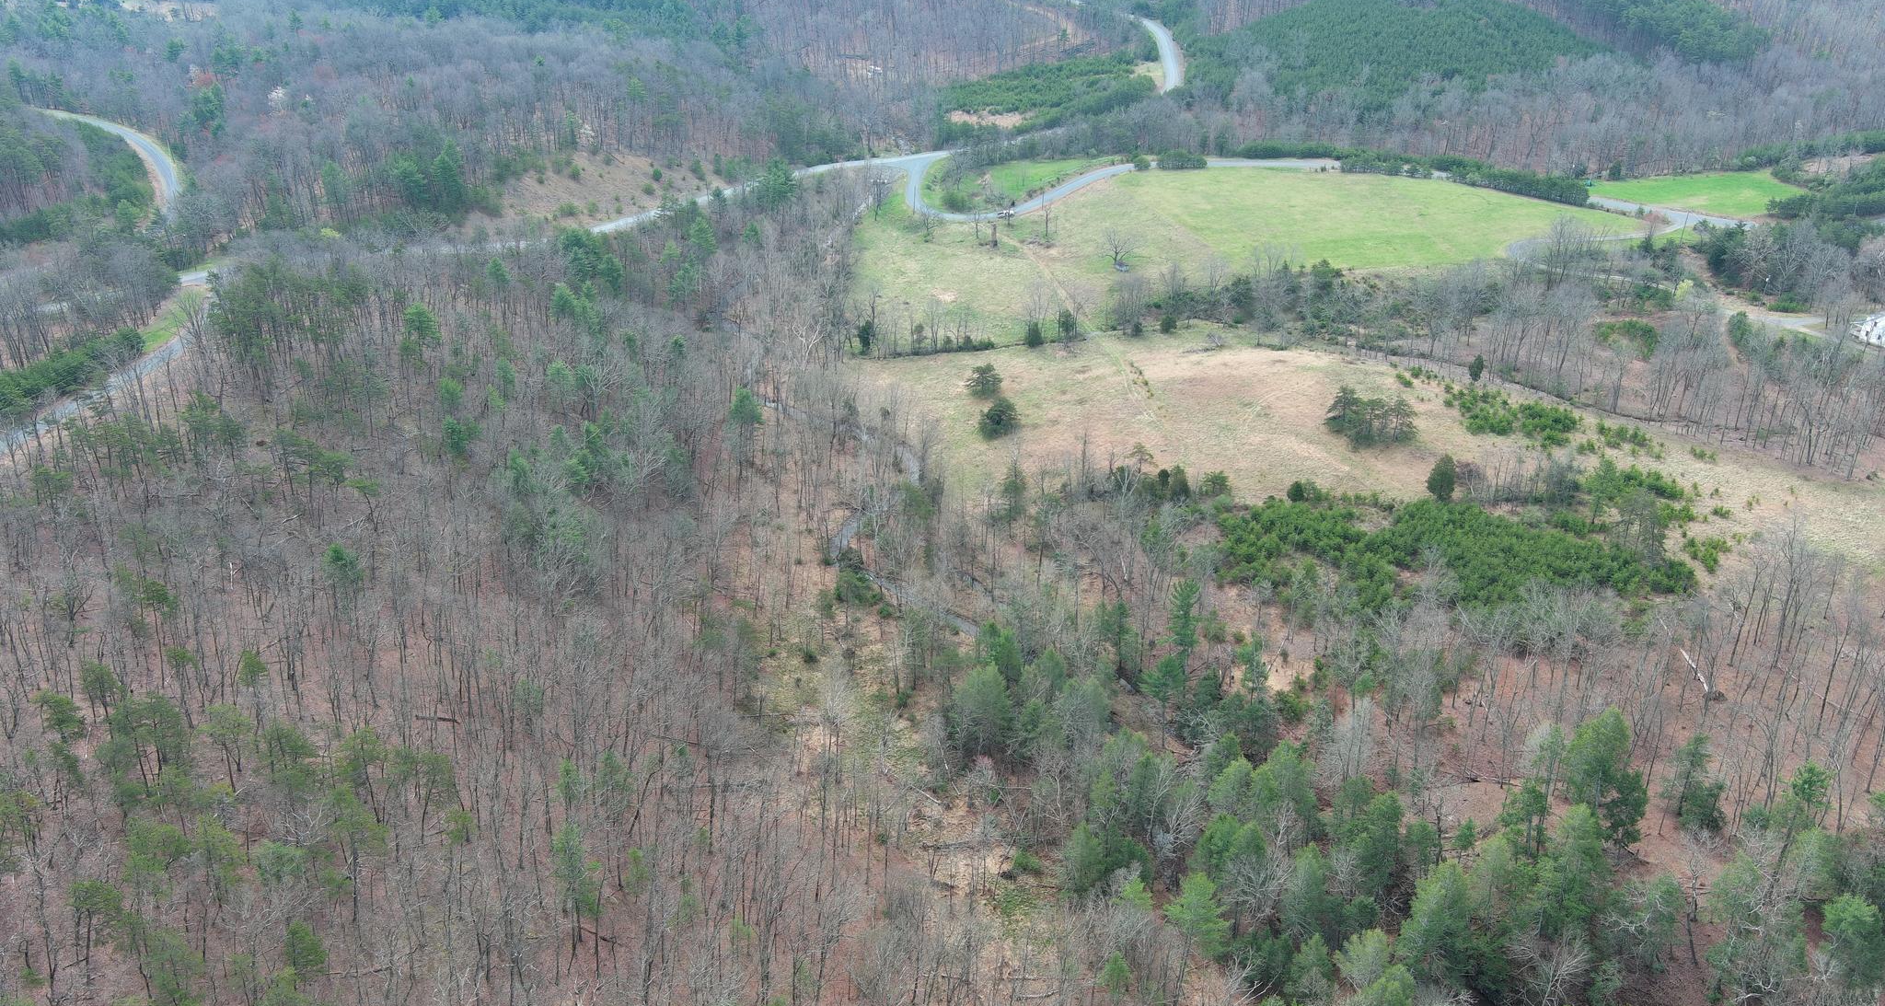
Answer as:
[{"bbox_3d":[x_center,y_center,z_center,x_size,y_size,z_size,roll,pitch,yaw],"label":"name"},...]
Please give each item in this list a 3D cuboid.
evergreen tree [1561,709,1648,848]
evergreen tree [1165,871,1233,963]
[{"bbox_3d":[75.680,31.490,170.310,9.580,19.100,9.390,0,24,0],"label":"evergreen tree"},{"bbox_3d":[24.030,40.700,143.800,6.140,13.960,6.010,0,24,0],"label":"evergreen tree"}]

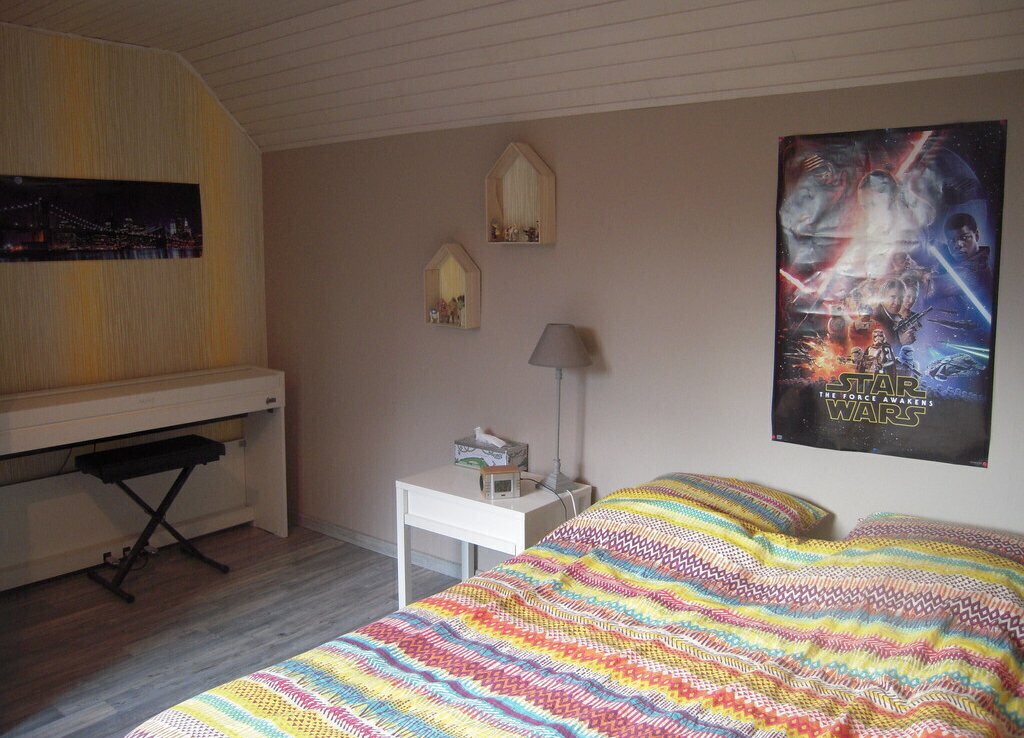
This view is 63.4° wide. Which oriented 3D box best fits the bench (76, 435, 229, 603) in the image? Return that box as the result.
[{"bbox_3d":[-1.502,0.607,3.499,0.420,0.535,0.520,7,10,37],"label":"bench"}]

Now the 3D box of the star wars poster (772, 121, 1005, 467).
[{"bbox_3d":[1.035,-0.208,2.341,0.598,0.910,0.020,7,10,37],"label":"star wars poster"}]

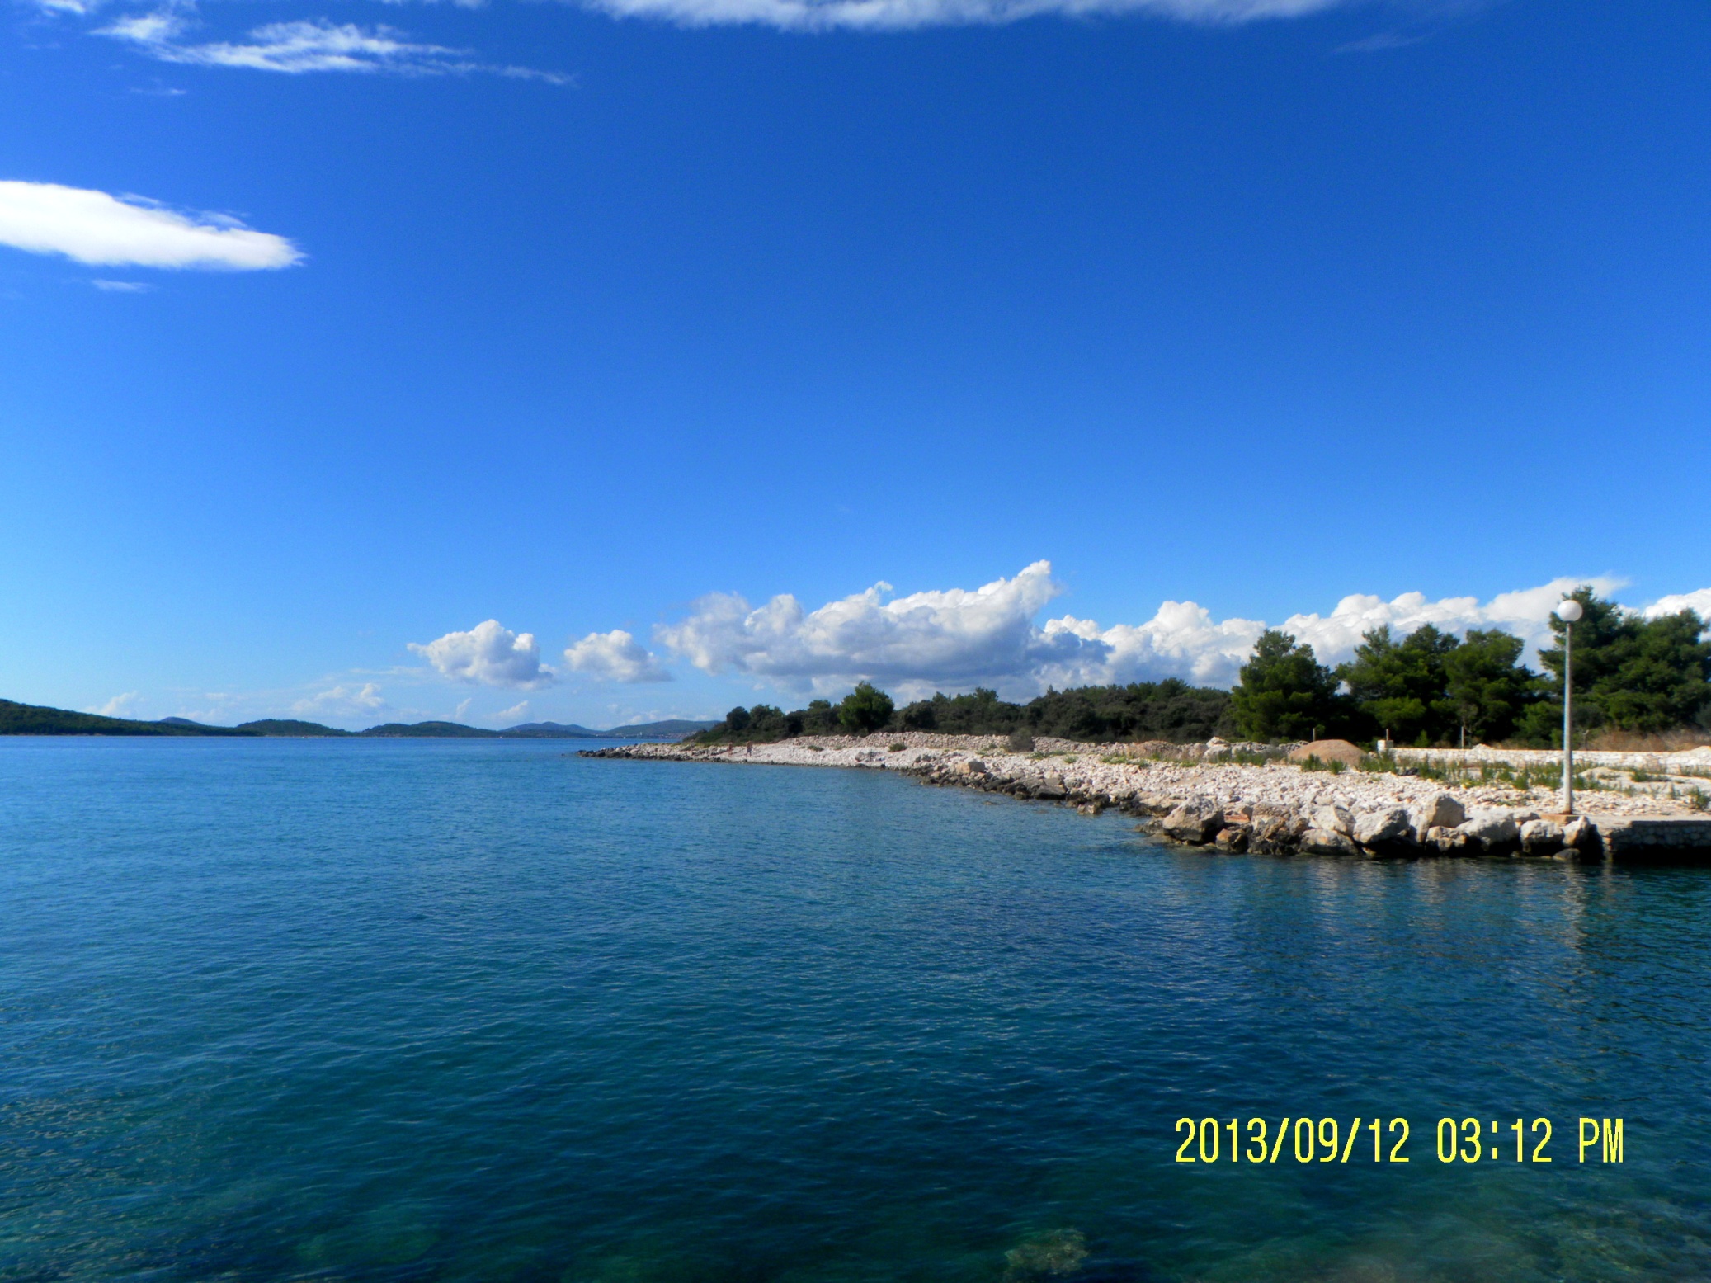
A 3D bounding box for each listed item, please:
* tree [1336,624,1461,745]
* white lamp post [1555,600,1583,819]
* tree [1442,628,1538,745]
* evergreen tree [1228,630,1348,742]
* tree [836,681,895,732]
[{"bbox_3d":[28.681,2.428,68.000,6.000,6.650,6.000,-2,-5,23],"label":"tree"},{"bbox_3d":[16.228,1.450,29.200,0.500,4.870,0.500,-2,-5,29],"label":"white lamp post"},{"bbox_3d":[33.068,2.497,67.000,4.900,6.342,4.900,-2,-5,26],"label":"tree"},{"bbox_3d":[22.881,2.535,68.000,5.900,6.295,5.900,-1,-5,19],"label":"evergreen tree"},{"bbox_3d":[1.176,7.050,133.000,5.900,5.942,5.900,0,-4,1],"label":"tree"}]

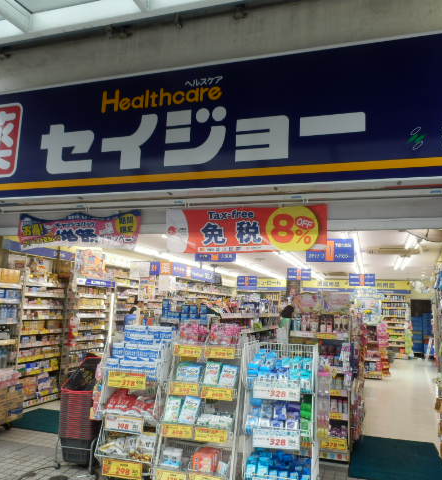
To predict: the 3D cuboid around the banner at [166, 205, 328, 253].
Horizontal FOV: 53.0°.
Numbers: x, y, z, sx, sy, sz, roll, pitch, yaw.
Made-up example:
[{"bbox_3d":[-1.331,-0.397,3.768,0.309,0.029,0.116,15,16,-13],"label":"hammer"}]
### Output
[{"bbox_3d":[0.216,-0.103,4.465,1.672,0.465,0.020,-1,-8,18],"label":"banner"}]

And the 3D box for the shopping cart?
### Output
[{"bbox_3d":[-1.181,1.560,4.080,0.370,0.930,0.500,-1,-8,18],"label":"shopping cart"}]

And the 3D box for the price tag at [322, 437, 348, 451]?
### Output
[{"bbox_3d":[1.086,1.961,4.246,0.235,0.097,0.010,-1,-8,18],"label":"price tag"}]

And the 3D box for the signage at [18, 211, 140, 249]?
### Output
[{"bbox_3d":[-1.656,-0.105,5.088,1.608,0.443,0.030,-1,-8,18],"label":"signage"}]

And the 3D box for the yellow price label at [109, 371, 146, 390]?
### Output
[{"bbox_3d":[-0.699,1.052,3.313,0.315,0.110,0.010,-1,-8,18],"label":"yellow price label"}]

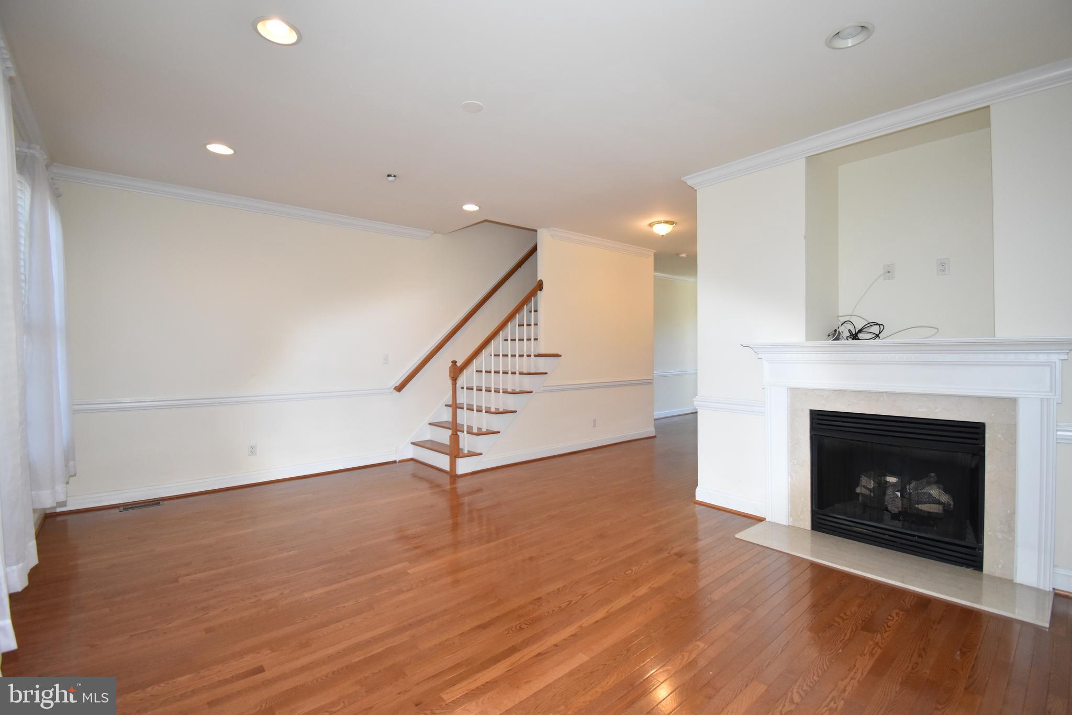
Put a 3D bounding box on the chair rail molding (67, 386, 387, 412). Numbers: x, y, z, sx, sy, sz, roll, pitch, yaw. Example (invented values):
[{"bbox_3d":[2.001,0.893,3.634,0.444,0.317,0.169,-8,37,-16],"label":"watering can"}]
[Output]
[{"bbox_3d":[-2.758,0.387,4.401,2.775,0.106,0.040,-1,1,-38],"label":"chair rail molding"}]

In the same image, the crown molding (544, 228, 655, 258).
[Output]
[{"bbox_3d":[0.927,-1.498,5.960,2.092,0.102,0.086,-1,1,-38],"label":"crown molding"}]

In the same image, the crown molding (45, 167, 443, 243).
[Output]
[{"bbox_3d":[-2.548,-1.480,4.518,3.254,0.102,0.086,-1,1,-38],"label":"crown molding"}]

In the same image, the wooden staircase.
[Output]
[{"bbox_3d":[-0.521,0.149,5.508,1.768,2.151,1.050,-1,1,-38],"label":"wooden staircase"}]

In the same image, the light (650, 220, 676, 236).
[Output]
[{"bbox_3d":[1.446,-1.461,5.098,0.315,0.159,0.315,0,1,0],"label":"light"}]

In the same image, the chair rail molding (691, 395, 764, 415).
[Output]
[{"bbox_3d":[1.552,0.391,3.619,0.040,0.109,0.572,-1,1,-44],"label":"chair rail molding"}]

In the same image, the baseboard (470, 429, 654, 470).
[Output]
[{"bbox_3d":[0.552,1.143,5.730,3.126,0.116,0.025,-1,1,-38],"label":"baseboard"}]

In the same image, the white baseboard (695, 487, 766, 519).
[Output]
[{"bbox_3d":[1.567,1.164,3.623,0.025,0.116,0.565,-1,1,-44],"label":"white baseboard"}]

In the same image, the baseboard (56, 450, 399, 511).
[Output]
[{"bbox_3d":[-2.760,1.159,4.416,2.852,0.116,0.025,-1,1,-38],"label":"baseboard"}]

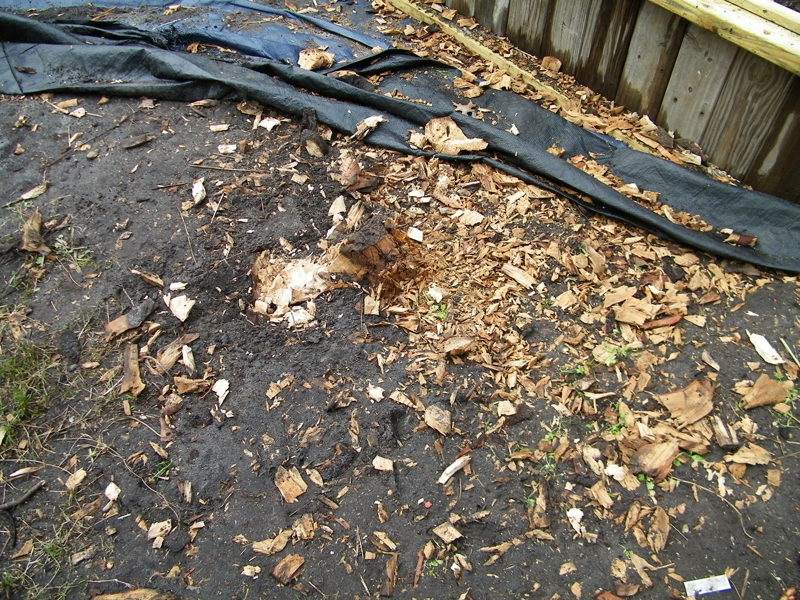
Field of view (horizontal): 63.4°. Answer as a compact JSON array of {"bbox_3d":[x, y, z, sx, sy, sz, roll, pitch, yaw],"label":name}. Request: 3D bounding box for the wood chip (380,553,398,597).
[{"bbox_3d":[-0.018,0.499,1.177,0.020,0.014,0.075,6,53,7],"label":"wood chip"}]

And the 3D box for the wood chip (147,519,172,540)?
[{"bbox_3d":[-0.461,0.442,1.241,0.044,0.013,0.031,-16,53,-10],"label":"wood chip"}]

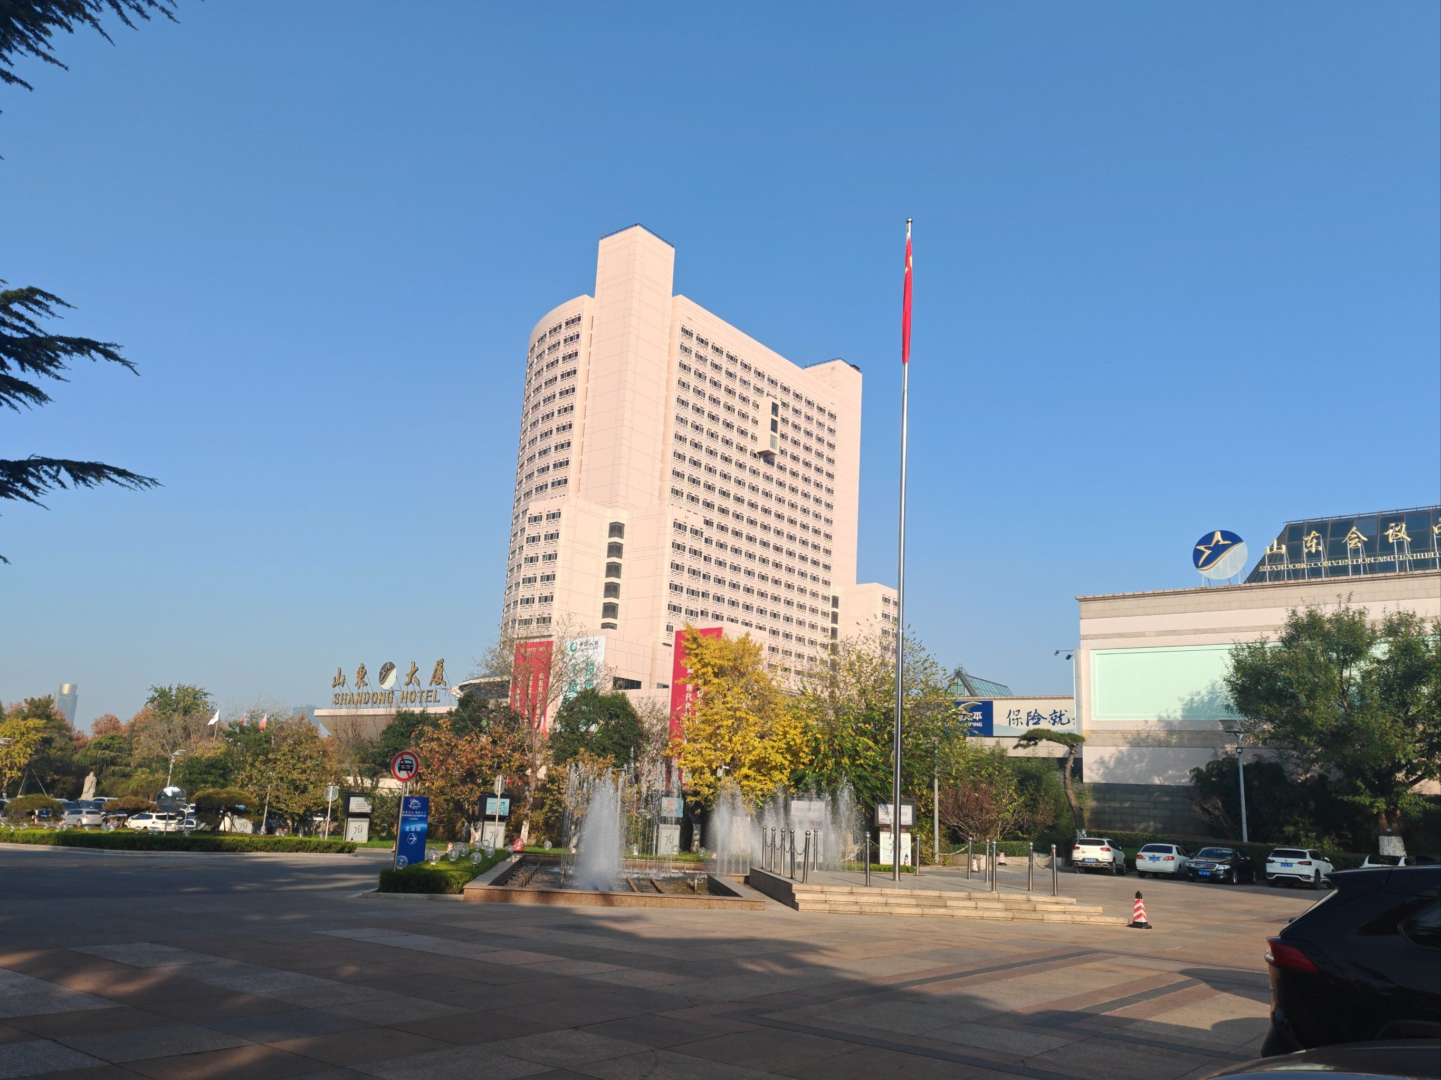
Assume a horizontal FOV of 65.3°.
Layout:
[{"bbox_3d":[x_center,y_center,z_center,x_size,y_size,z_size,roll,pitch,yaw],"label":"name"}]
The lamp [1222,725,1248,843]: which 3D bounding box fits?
[{"bbox_3d":[26.636,13.310,58.000,1.150,7.200,0.600,1,-13,10],"label":"lamp"}]

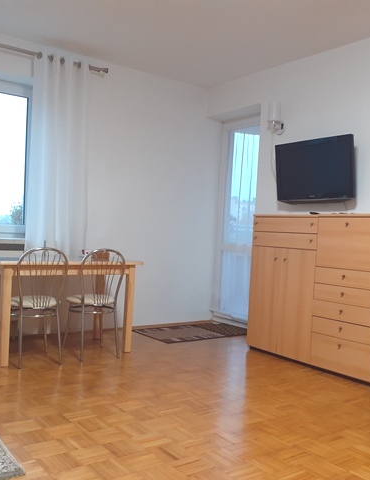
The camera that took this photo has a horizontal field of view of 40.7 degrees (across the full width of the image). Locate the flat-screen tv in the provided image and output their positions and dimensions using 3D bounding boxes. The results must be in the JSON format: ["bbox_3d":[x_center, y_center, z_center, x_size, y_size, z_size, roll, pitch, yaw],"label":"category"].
[{"bbox_3d":[1.107,-0.593,4.221,0.090,0.500,0.800,-9,8,-37],"label":"flat-screen tv"}]

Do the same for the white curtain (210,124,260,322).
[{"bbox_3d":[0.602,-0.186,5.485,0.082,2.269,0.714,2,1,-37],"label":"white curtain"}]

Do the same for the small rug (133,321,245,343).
[{"bbox_3d":[0.088,0.937,5.108,1.081,0.015,0.658,2,1,-37],"label":"small rug"}]

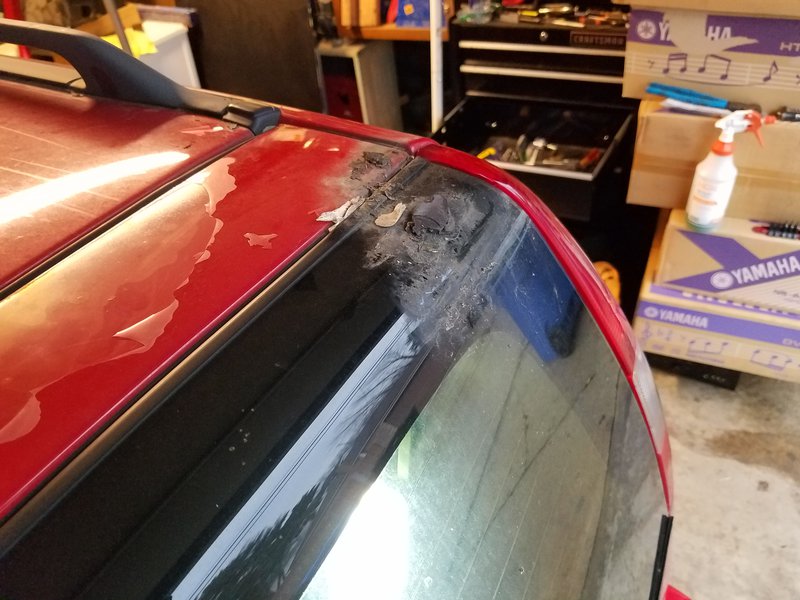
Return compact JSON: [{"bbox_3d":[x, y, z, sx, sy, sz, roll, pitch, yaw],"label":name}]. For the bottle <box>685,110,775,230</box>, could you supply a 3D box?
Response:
[{"bbox_3d":[0.777,-0.306,1.416,0.140,0.282,0.088,1,35,7],"label":"bottle"}]

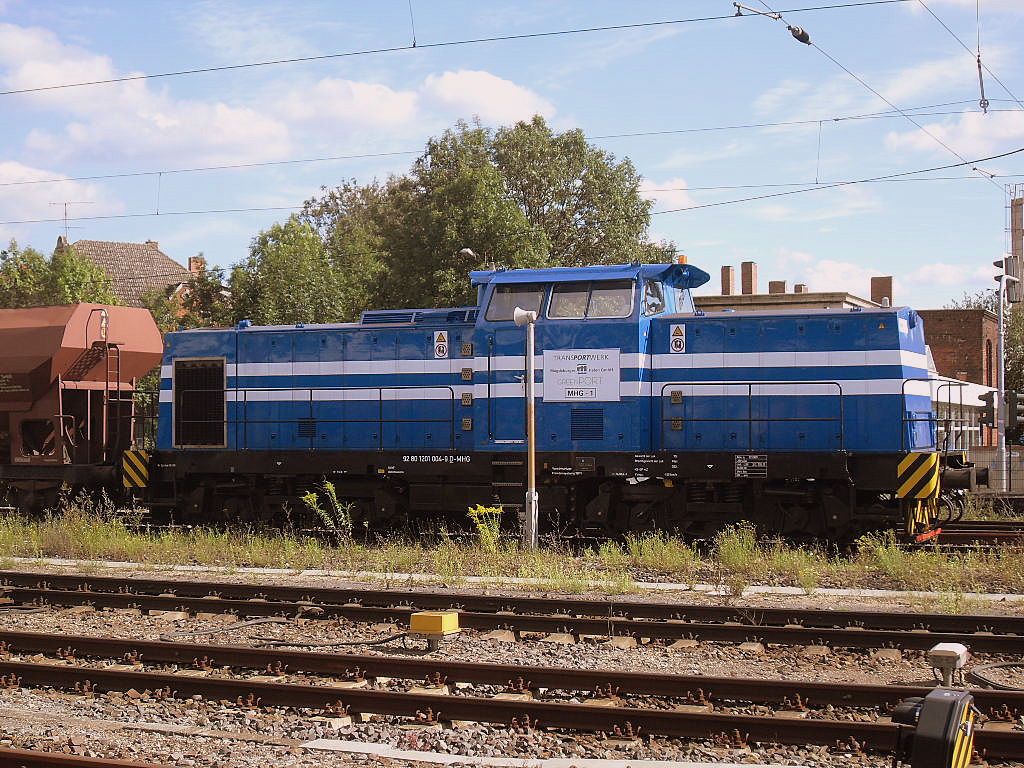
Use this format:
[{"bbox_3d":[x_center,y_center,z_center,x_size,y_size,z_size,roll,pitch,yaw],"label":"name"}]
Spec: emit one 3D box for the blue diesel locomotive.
[{"bbox_3d":[0.149,0.192,27.336,14.200,4.270,3.100,-1,-2,23],"label":"blue diesel locomotive"}]

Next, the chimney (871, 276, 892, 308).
[{"bbox_3d":[14.204,-3.441,67.000,0.780,1.332,0.580,-1,-2,23],"label":"chimney"}]

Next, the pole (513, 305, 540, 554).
[{"bbox_3d":[0.189,0.615,23.600,0.330,3.325,0.260,-1,-2,23],"label":"pole"}]

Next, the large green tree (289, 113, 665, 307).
[{"bbox_3d":[-0.920,-3.117,63.000,13.400,13.071,11.000,0,-2,0],"label":"large green tree"}]

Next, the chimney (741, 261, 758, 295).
[{"bbox_3d":[8.993,-3.924,66.000,0.420,1.378,0.580,-1,-2,23],"label":"chimney"}]

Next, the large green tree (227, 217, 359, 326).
[{"bbox_3d":[-7.420,-1.212,59.000,4.700,9.032,4.500,0,-2,-7],"label":"large green tree"}]

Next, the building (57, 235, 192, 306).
[{"bbox_3d":[-20.692,-1.742,98.000,10.500,12.514,8.800,1,-2,-38],"label":"building"}]

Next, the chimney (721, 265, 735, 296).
[{"bbox_3d":[8.176,-3.801,66.000,0.350,1.284,0.520,-1,-2,23],"label":"chimney"}]

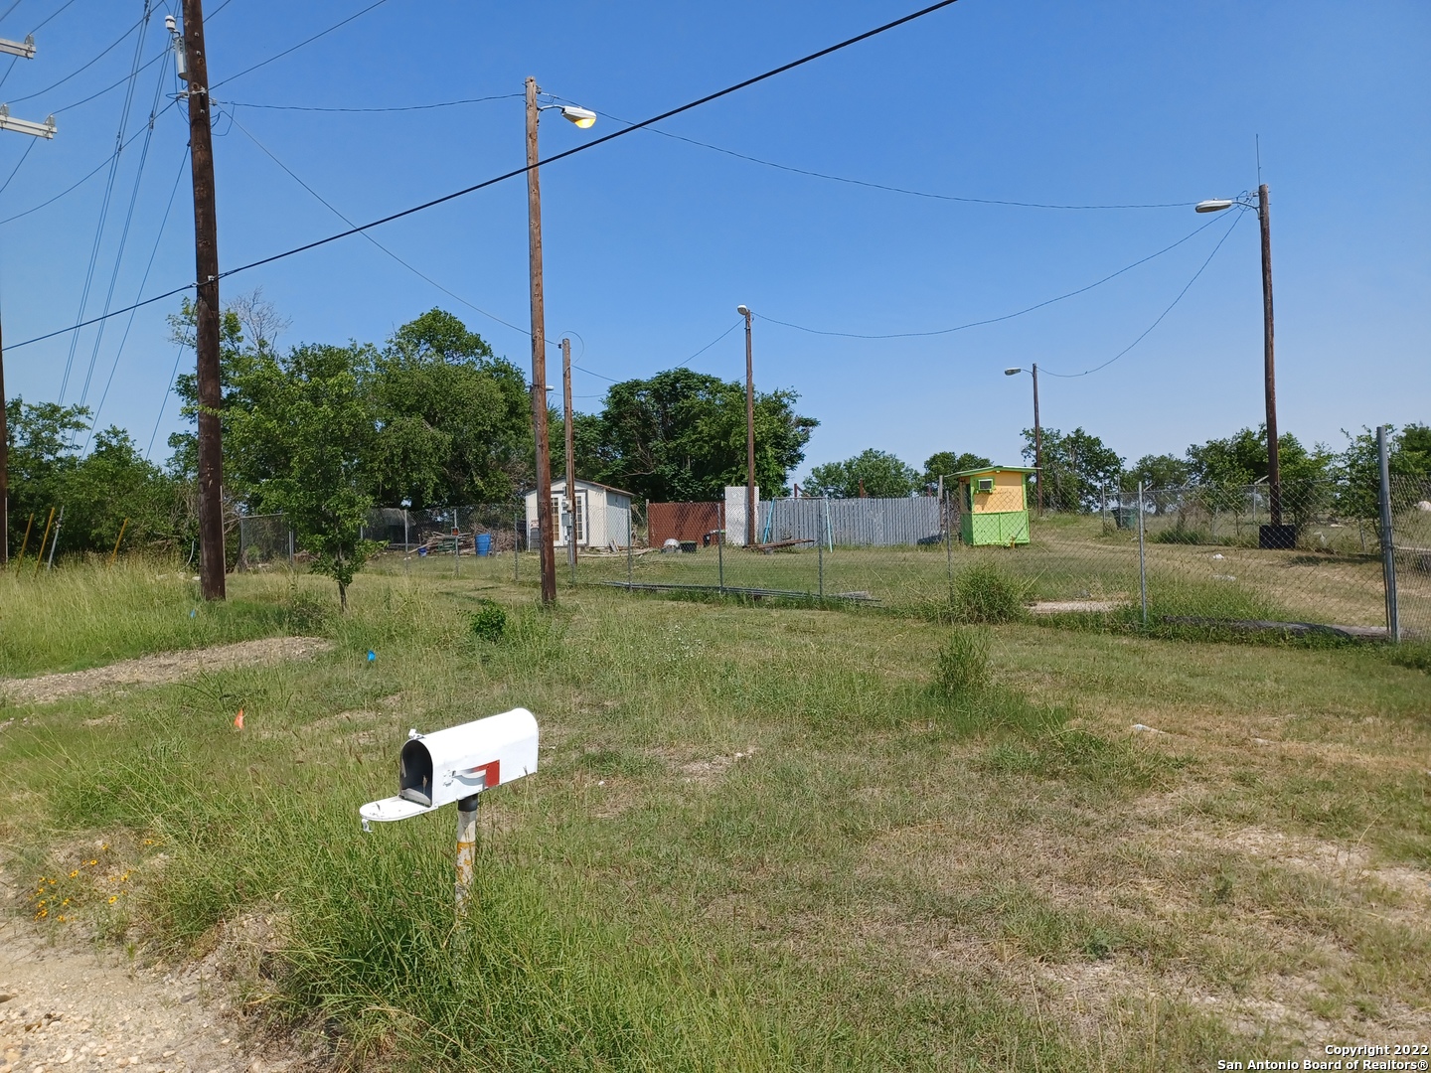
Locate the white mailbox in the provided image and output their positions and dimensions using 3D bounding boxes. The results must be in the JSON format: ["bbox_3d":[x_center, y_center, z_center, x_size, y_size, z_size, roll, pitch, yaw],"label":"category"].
[{"bbox_3d":[-0.902,0.759,3.514,0.180,0.230,0.683,5,5,34],"label":"white mailbox"}]

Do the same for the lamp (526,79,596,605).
[{"bbox_3d":[-2.802,-3.730,19.965,1.450,10.050,0.330,-1,-1,-30],"label":"lamp"}]

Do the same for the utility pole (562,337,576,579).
[{"bbox_3d":[-4.214,-2.474,30.040,0.280,6.610,0.280,-2,-1,30],"label":"utility pole"}]

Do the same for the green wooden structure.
[{"bbox_3d":[9.528,-0.993,35.300,2.550,2.620,2.200,-2,-1,3],"label":"green wooden structure"}]

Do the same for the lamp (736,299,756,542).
[{"bbox_3d":[1.159,-4.320,39.976,0.330,9.380,1.410,-2,-1,13],"label":"lamp"}]

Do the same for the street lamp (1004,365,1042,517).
[{"bbox_3d":[14.712,-4.545,49.106,1.470,7.170,0.330,-2,-1,6],"label":"street lamp"}]

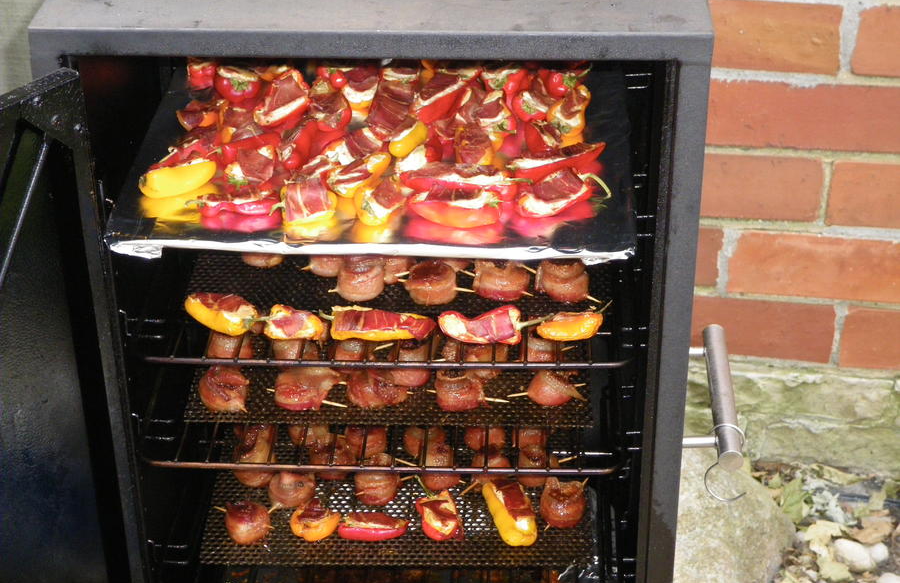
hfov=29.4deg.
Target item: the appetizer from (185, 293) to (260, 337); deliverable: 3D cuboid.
[{"bbox_3d":[-0.167,0.017,1.254,0.054,0.024,0.027,12,34,20],"label":"appetizer"}]

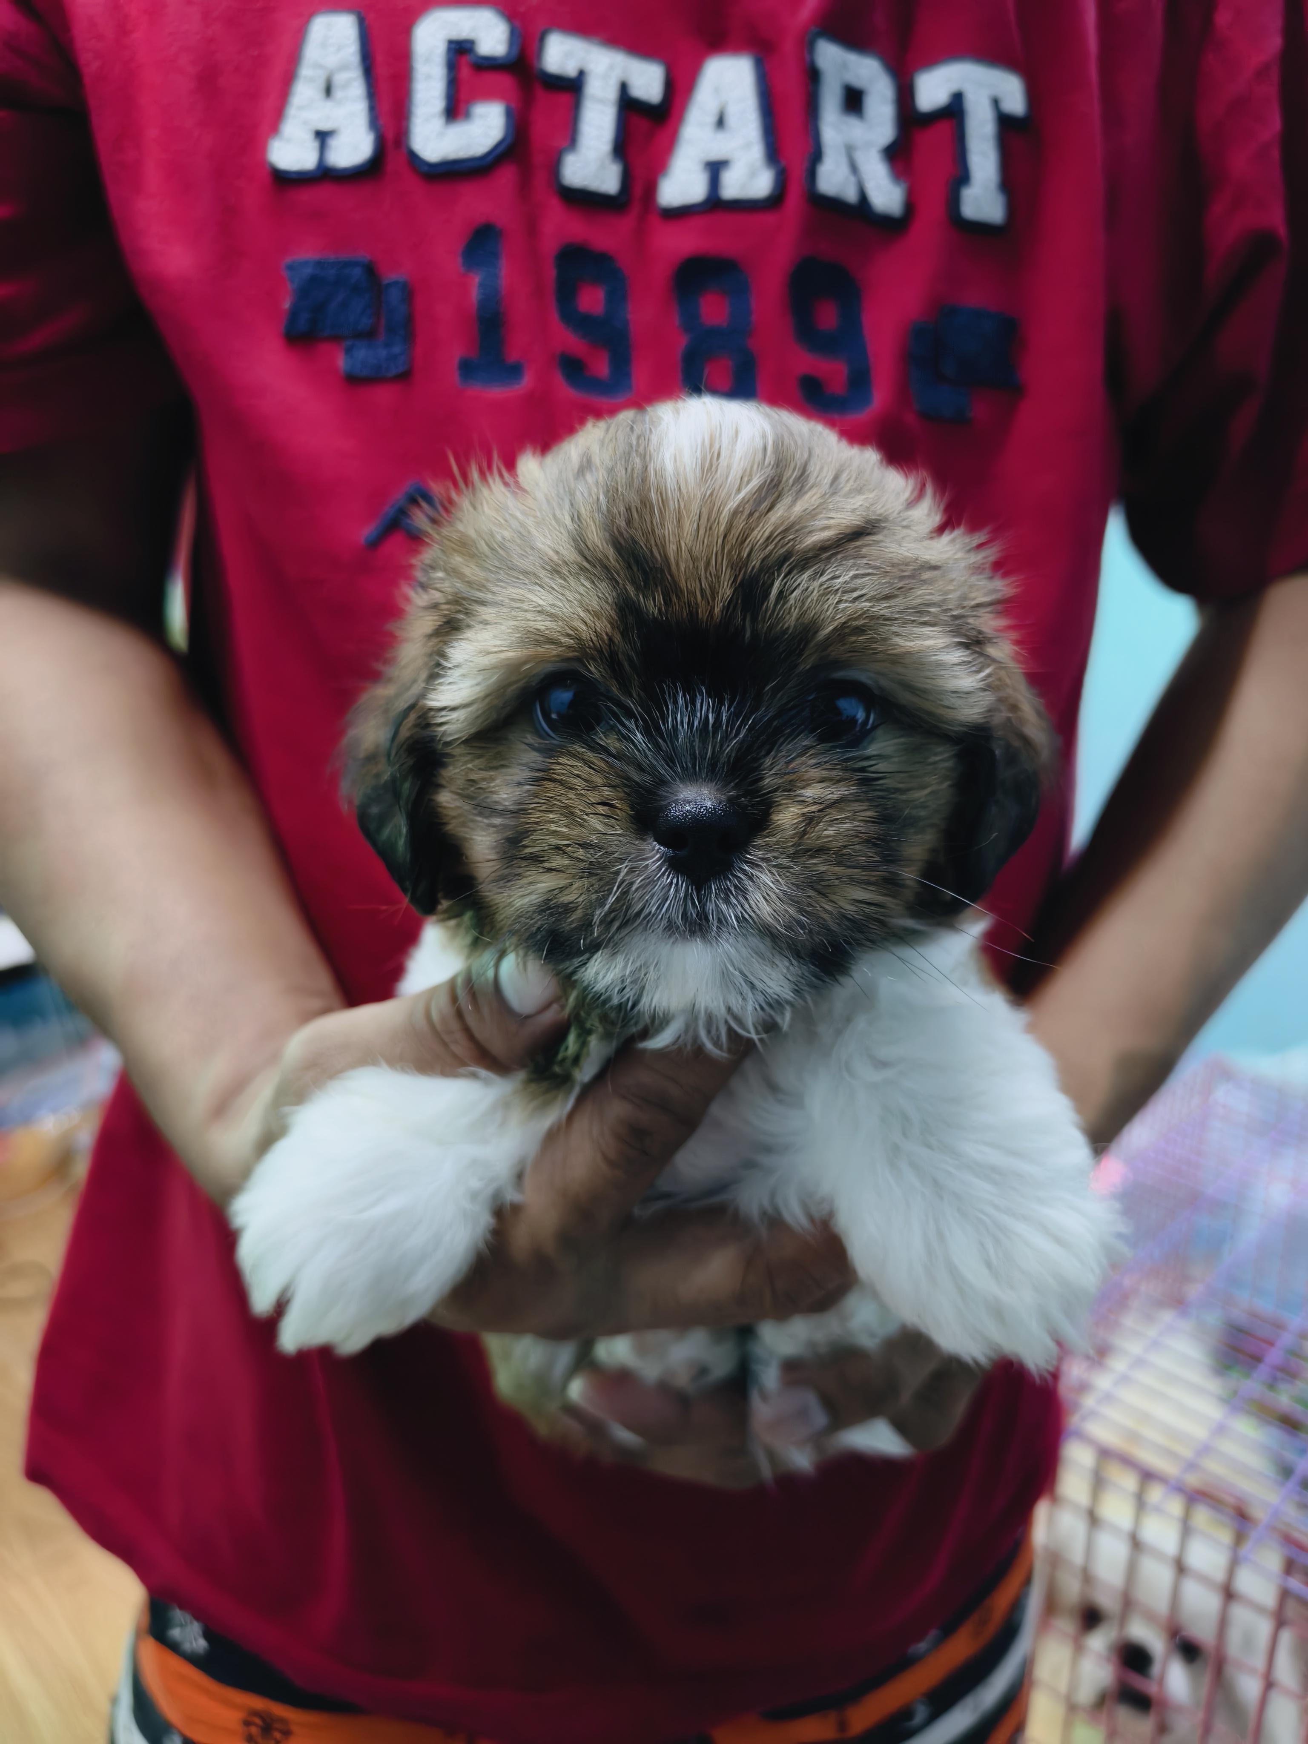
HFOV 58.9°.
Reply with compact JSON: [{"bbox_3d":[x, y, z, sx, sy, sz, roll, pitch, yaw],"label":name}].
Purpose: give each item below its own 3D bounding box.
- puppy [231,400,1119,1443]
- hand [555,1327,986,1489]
[{"bbox_3d":[0.005,0.030,0.300,0.185,0.255,0.165,-1,15,1],"label":"puppy"},{"bbox_3d":[0.045,0.158,0.370,0.155,0.075,0.090,-12,20,-15],"label":"hand"}]

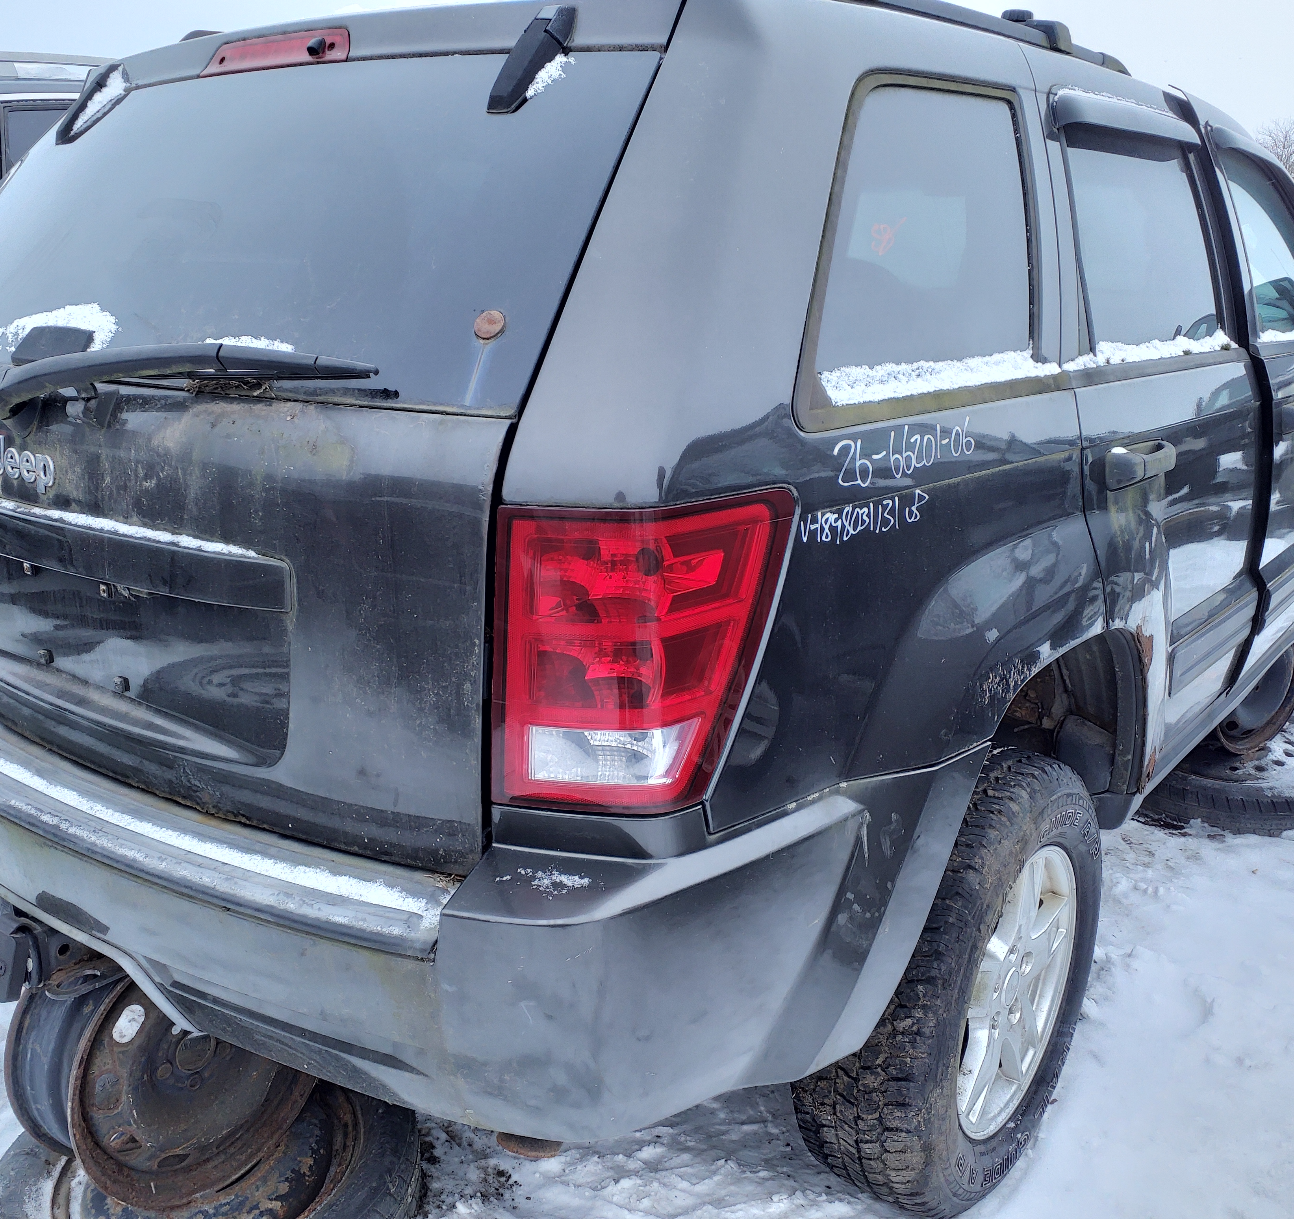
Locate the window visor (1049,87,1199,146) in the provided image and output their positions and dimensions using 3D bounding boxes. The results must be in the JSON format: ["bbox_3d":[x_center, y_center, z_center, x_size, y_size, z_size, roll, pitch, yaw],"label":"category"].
[{"bbox_3d":[0.784,-0.769,1.946,0.050,0.090,0.690,-8,8,41],"label":"window visor"}]

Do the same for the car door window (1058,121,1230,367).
[{"bbox_3d":[0.814,-0.596,1.987,0.050,0.385,0.820,-8,8,41],"label":"car door window"}]

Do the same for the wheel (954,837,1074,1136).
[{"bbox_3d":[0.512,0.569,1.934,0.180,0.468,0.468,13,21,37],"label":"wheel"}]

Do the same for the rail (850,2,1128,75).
[{"bbox_3d":[0.502,-0.893,1.852,0.050,0.065,1.360,13,21,37],"label":"rail"}]

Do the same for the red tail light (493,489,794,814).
[{"bbox_3d":[-0.007,0.040,1.152,0.205,0.305,0.210,13,21,37],"label":"red tail light"}]

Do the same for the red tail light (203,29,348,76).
[{"bbox_3d":[-0.480,-0.727,1.596,0.310,0.065,0.045,13,-2,37],"label":"red tail light"}]

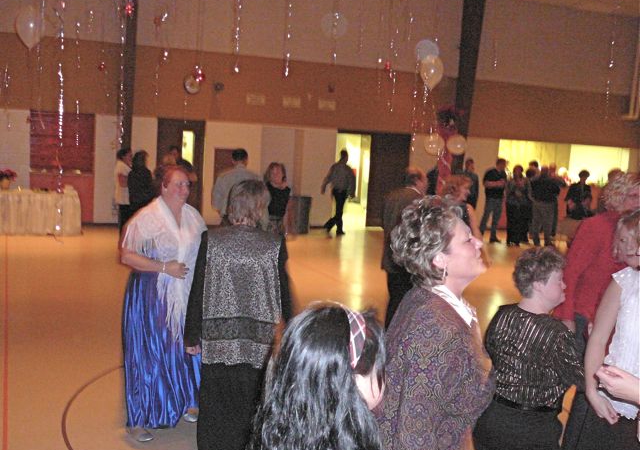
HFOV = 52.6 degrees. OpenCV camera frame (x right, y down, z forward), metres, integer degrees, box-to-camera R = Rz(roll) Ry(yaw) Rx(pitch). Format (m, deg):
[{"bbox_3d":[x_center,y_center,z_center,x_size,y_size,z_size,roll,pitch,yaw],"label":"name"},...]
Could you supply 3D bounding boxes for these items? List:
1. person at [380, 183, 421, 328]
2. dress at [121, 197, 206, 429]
[{"bbox_3d":[0.855,0.336,6.153,0.400,1.740,0.540,-3,9,-40],"label":"person"},{"bbox_3d":[-0.898,0.498,3.763,0.500,1.319,0.420,-2,8,-36],"label":"dress"}]

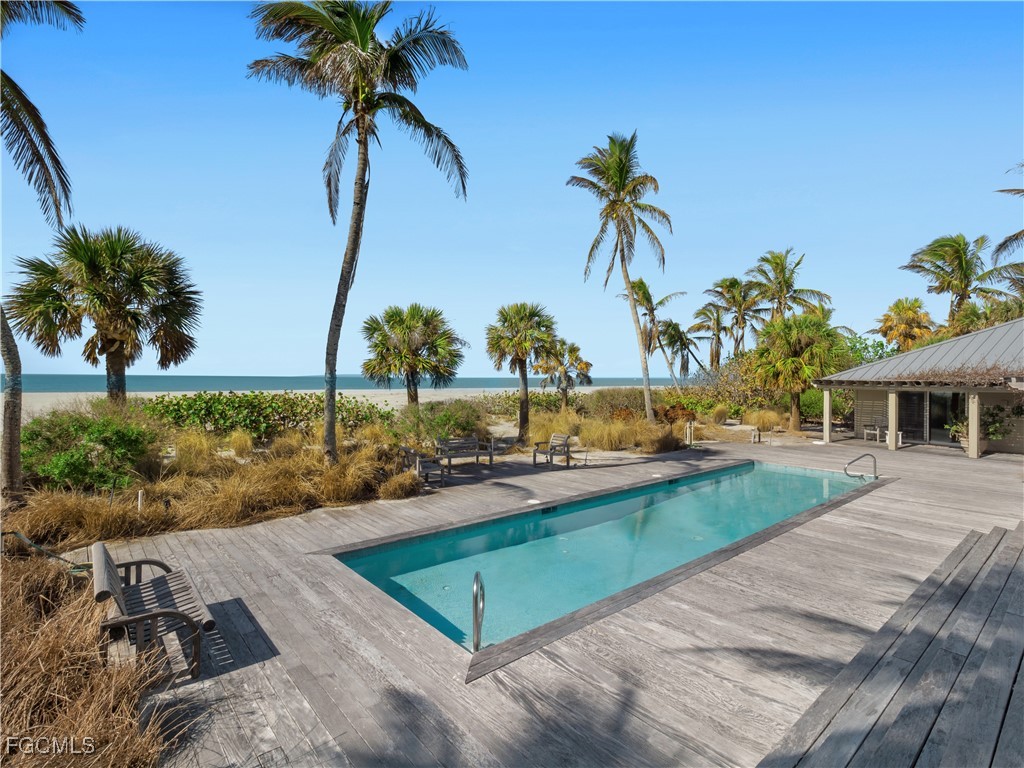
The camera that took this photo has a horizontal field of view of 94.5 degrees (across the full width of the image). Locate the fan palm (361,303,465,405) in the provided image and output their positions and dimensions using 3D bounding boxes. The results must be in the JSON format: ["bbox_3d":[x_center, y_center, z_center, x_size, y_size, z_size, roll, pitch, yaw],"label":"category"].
[{"bbox_3d":[-3.740,-0.394,17.797,3.850,5.191,3.800,0,1,0],"label":"fan palm"}]

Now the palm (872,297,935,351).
[{"bbox_3d":[23.988,-1.563,29.000,3.000,7.500,3.000,1,1,40],"label":"palm"}]

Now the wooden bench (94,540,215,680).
[{"bbox_3d":[-3.188,1.939,4.146,0.740,0.850,1.480,0,1,-41],"label":"wooden bench"}]

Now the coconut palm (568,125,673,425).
[{"bbox_3d":[5.707,-5.593,24.924,5.600,15.486,5.600,0,1,0],"label":"coconut palm"}]

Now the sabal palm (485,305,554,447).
[{"bbox_3d":[0.347,-0.420,17.300,2.600,5.250,2.600,0,1,1],"label":"sabal palm"}]

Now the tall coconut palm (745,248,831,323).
[{"bbox_3d":[18.062,-3.372,30.955,5.700,11.004,5.700,0,1,0],"label":"tall coconut palm"}]

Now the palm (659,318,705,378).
[{"bbox_3d":[15.864,-1.999,42.975,5.200,7.900,4.600,0,1,0],"label":"palm"}]

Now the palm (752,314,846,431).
[{"bbox_3d":[13.257,-0.505,21.900,3.750,5.450,3.750,1,1,31],"label":"palm"}]

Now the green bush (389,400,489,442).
[{"bbox_3d":[-2.606,1.408,17.222,3.400,1.616,2.800,0,1,0],"label":"green bush"}]

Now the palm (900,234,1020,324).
[{"bbox_3d":[26.946,-3.389,28.500,5.200,11.200,5.200,1,1,43],"label":"palm"}]

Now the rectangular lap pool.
[{"bbox_3d":[3.337,2.936,9.087,12.150,1.200,3.000,0,1,-39],"label":"rectangular lap pool"}]

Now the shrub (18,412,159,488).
[{"bbox_3d":[-9.462,1.428,10.600,2.500,1.620,2.200,0,1,-42],"label":"shrub"}]

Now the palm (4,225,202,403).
[{"bbox_3d":[-9.570,-0.766,11.391,3.700,6.054,3.700,0,1,-40],"label":"palm"}]

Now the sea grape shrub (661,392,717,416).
[{"bbox_3d":[10.740,1.360,28.800,3.200,1.500,2.400,1,1,20],"label":"sea grape shrub"}]

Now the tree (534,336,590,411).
[{"bbox_3d":[2.561,-0.130,24.000,3.000,4.555,3.000,0,1,0],"label":"tree"}]

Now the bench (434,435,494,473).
[{"bbox_3d":[-1.280,1.855,12.777,0.640,0.860,1.450,1,1,43],"label":"bench"}]

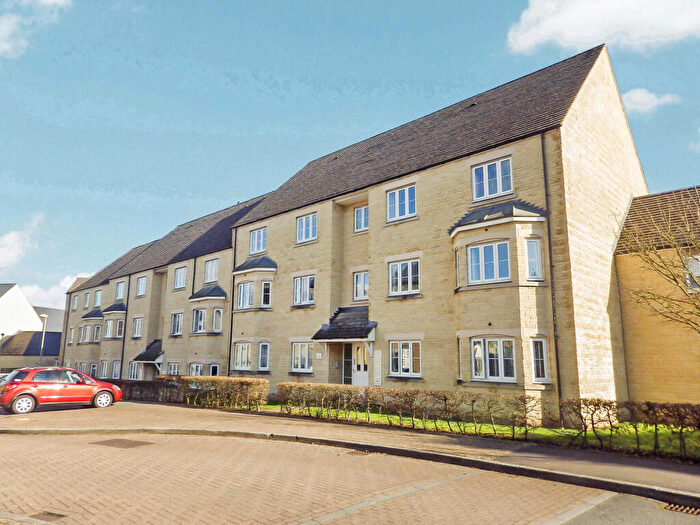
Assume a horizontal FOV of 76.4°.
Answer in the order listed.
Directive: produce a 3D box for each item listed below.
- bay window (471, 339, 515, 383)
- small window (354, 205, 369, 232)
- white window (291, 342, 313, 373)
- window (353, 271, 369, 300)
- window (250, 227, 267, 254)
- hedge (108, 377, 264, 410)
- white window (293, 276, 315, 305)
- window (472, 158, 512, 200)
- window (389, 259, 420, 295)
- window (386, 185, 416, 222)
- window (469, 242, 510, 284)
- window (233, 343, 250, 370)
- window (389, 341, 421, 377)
[{"bbox_3d":[3.800,2.576,11.751,1.230,1.140,0.120,-10,-15,42],"label":"bay window"},{"bbox_3d":[0.502,-1.721,17.567,0.760,1.003,0.120,-10,-15,41],"label":"small window"},{"bbox_3d":[-1.860,3.753,17.536,1.183,1.122,0.120,-10,-15,41],"label":"white window"},{"bbox_3d":[0.506,0.865,16.850,0.980,1.060,0.120,-10,-15,42],"label":"window"},{"bbox_3d":[-4.237,-0.970,20.715,1.230,1.110,0.120,-10,-15,42],"label":"window"},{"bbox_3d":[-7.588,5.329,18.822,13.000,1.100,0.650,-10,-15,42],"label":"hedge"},{"bbox_3d":[-1.839,1.116,18.080,1.208,1.092,0.120,-10,-15,41],"label":"white window"},{"bbox_3d":[4.262,-2.467,13.327,1.239,1.086,0.120,-10,-15,41],"label":"window"},{"bbox_3d":[1.820,0.536,14.894,1.207,1.128,0.120,-10,-15,41],"label":"window"},{"bbox_3d":[1.838,-2.015,15.217,1.224,1.090,0.120,-10,-15,42],"label":"window"},{"bbox_3d":[3.878,0.034,12.424,1.225,1.119,0.120,-10,-15,41],"label":"window"},{"bbox_3d":[-4.635,4.095,19.256,1.138,1.139,0.120,-10,-15,41],"label":"window"},{"bbox_3d":[1.792,3.100,14.240,1.224,1.120,0.120,-10,-15,42],"label":"window"}]

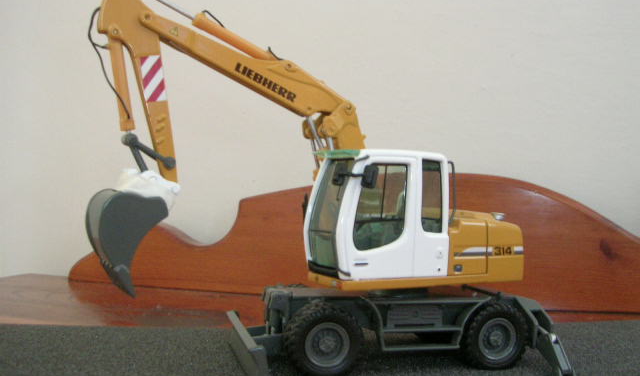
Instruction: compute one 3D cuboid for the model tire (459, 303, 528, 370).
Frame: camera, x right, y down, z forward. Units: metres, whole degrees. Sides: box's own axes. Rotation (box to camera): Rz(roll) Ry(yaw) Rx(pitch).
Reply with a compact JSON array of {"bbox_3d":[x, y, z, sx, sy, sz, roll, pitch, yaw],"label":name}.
[{"bbox_3d":[0.050,0.044,0.192,0.020,0.020,0.009,0,0,-15],"label":"model tire"}]

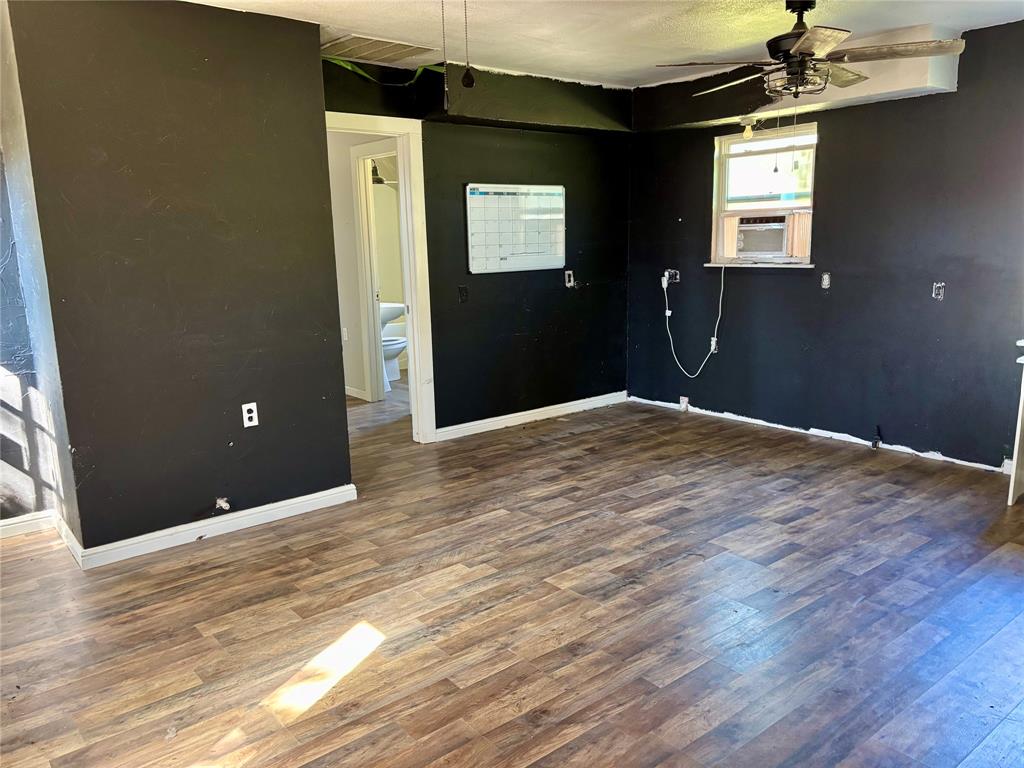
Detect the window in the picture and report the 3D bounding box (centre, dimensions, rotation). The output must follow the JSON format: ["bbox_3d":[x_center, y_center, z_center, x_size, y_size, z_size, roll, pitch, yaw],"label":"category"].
[{"bbox_3d":[1.750,-1.281,5.340,0.120,0.911,0.802,-10,14,-38],"label":"window"}]

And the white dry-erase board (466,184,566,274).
[{"bbox_3d":[0.057,-1.130,5.585,0.917,0.609,0.020,-10,14,-38],"label":"white dry-erase board"}]

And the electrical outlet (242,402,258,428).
[{"bbox_3d":[-1.278,0.153,3.764,0.070,0.113,0.010,-10,14,-38],"label":"electrical outlet"}]

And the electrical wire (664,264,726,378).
[{"bbox_3d":[1.376,-0.470,5.884,0.050,0.840,0.537,-10,14,-38],"label":"electrical wire"}]

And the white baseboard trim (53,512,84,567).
[{"bbox_3d":[-2.092,0.727,3.635,0.017,0.093,0.697,-10,14,-38],"label":"white baseboard trim"}]

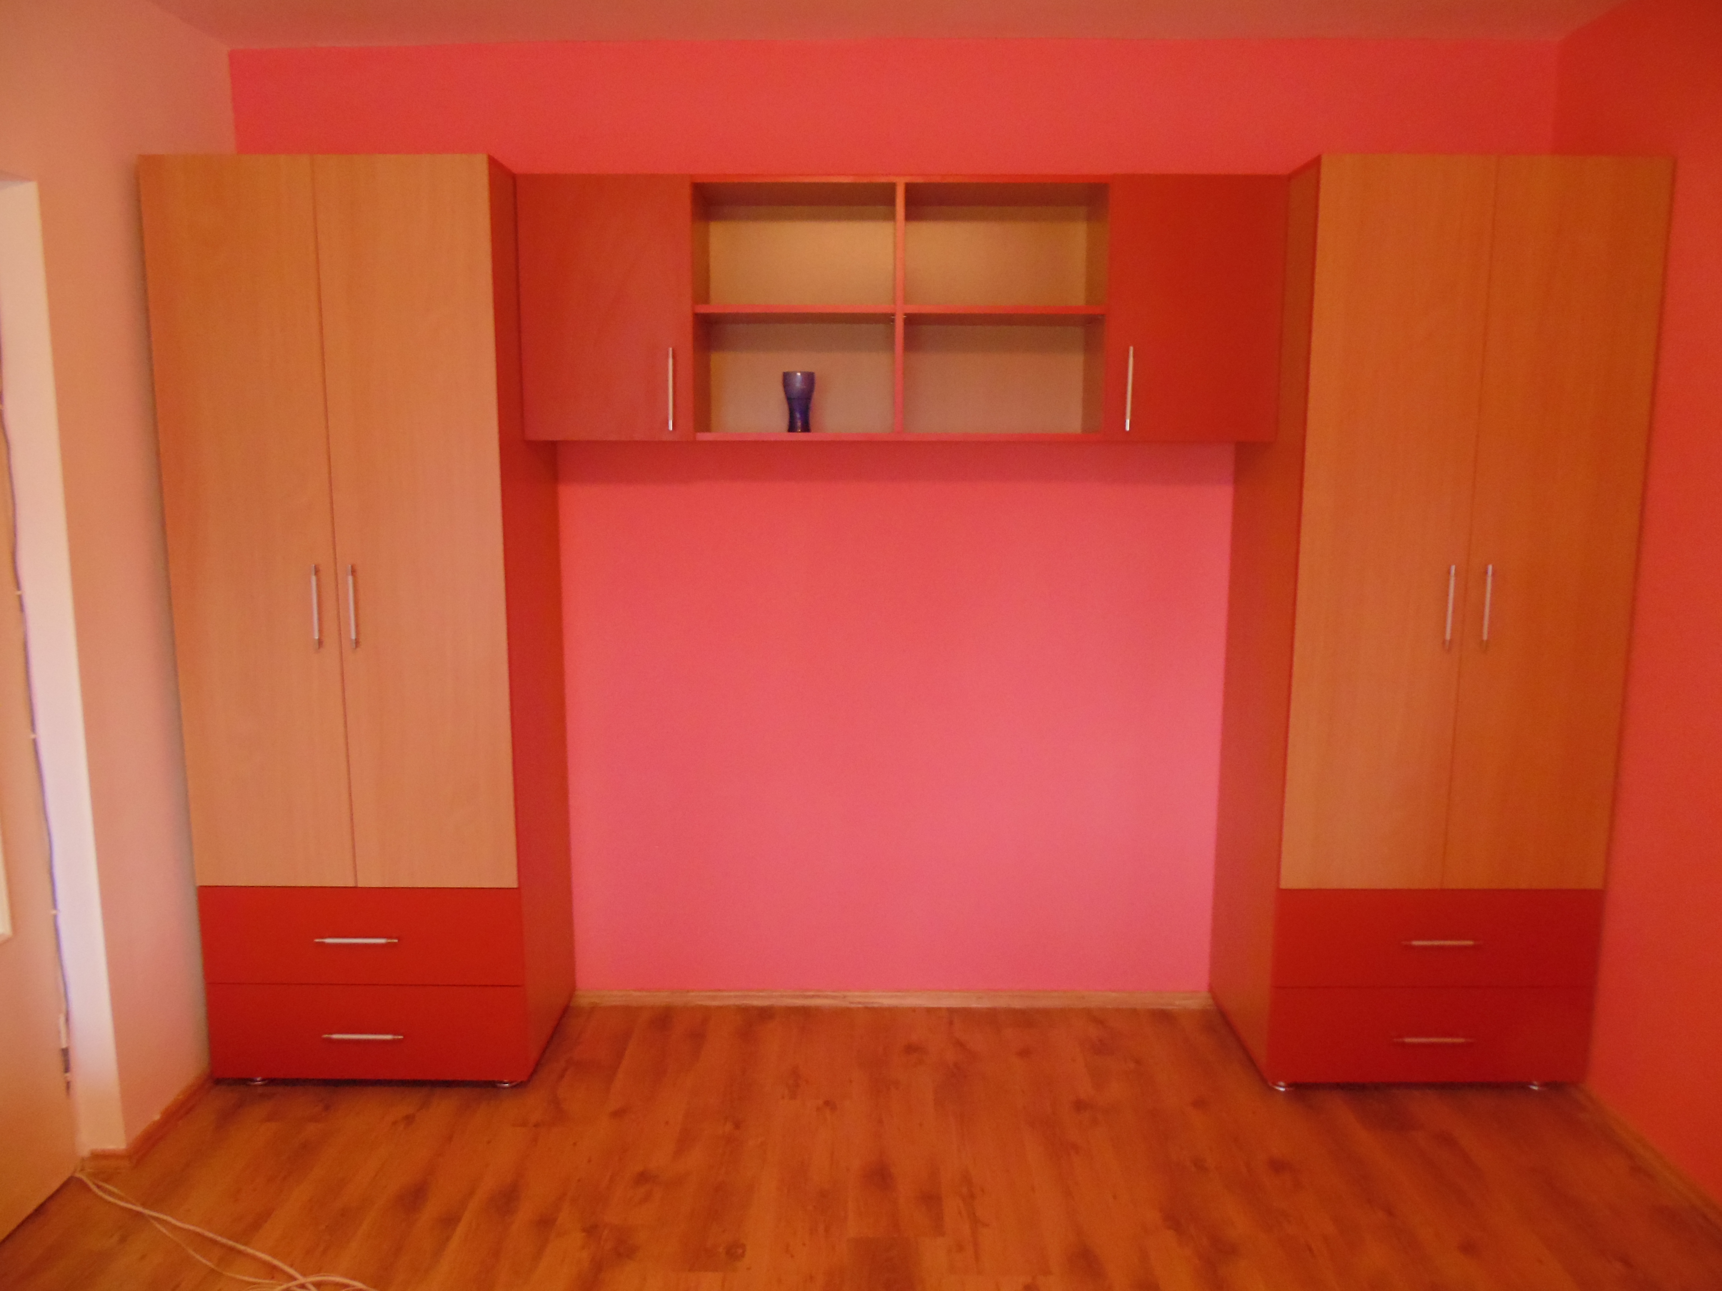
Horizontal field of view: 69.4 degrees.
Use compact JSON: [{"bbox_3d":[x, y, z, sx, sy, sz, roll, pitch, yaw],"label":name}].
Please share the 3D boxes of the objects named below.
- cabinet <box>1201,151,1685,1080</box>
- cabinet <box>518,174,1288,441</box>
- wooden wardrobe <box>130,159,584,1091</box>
[{"bbox_3d":[1.350,-0.028,3.048,0.755,2.121,0.519,0,9,0],"label":"cabinet"},{"bbox_3d":[0.091,-0.798,3.028,1.765,0.600,0.329,0,9,0],"label":"cabinet"},{"bbox_3d":[-1.166,-0.033,3.049,0.746,2.121,0.519,0,9,0],"label":"wooden wardrobe"}]

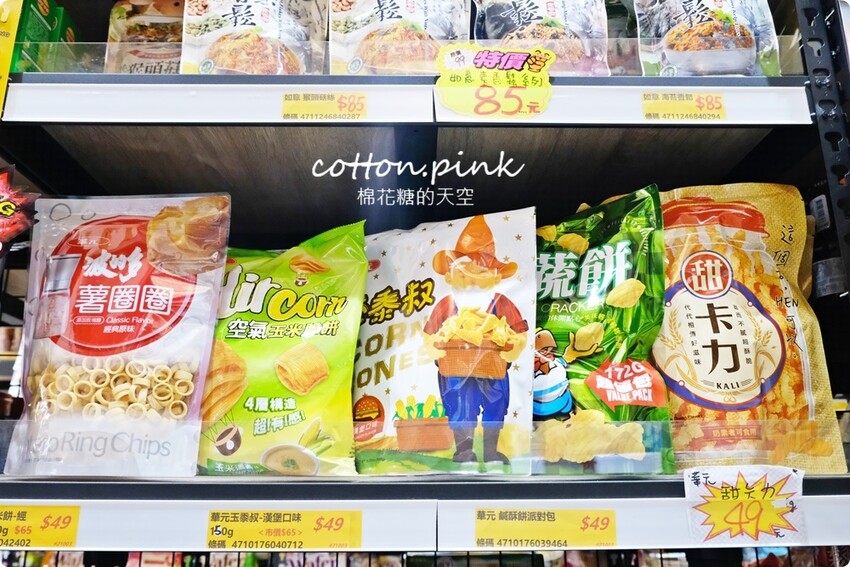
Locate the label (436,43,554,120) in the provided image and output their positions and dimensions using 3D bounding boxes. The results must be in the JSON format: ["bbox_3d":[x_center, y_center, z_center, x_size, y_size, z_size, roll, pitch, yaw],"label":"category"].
[{"bbox_3d":[0.075,-0.215,0.676,0.125,0.097,0.003,0,-19,-1],"label":"label"}]

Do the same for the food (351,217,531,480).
[{"bbox_3d":[0.008,0.054,0.678,0.216,0.286,0.070,-2,-18,7],"label":"food"}]

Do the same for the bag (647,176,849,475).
[{"bbox_3d":[0.323,0.040,0.691,0.210,0.318,0.075,-1,-18,3],"label":"bag"}]

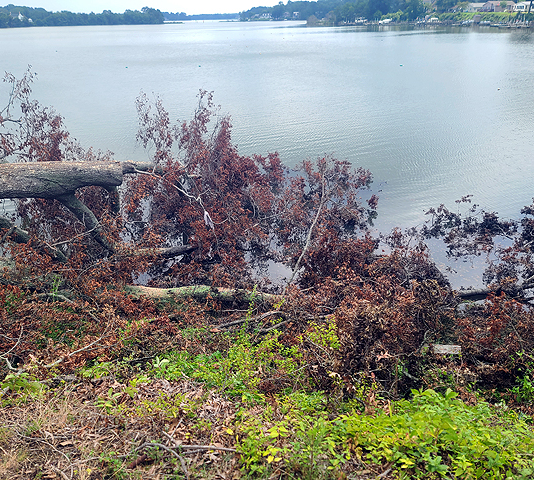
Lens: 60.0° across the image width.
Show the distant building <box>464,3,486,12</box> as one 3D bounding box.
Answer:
[{"bbox_3d":[93.585,-102.944,205.000,8.000,4.000,7.000,0,26,0],"label":"distant building"}]

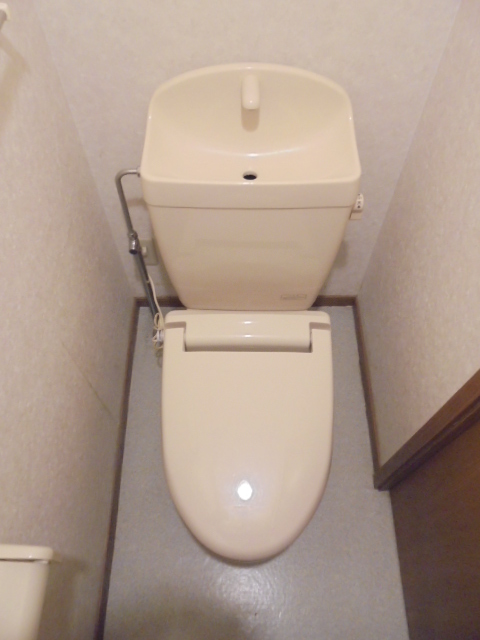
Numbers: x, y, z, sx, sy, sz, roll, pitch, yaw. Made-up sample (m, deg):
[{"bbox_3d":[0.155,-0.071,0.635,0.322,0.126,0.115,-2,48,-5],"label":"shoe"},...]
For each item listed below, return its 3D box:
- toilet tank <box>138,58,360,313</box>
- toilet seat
[{"bbox_3d":[0.017,-0.254,1.078,0.406,0.535,0.245,0,60,0],"label":"toilet tank"},{"bbox_3d":[0.015,0.239,1.079,0.385,0.095,0.547,0,60,0],"label":"toilet seat"}]

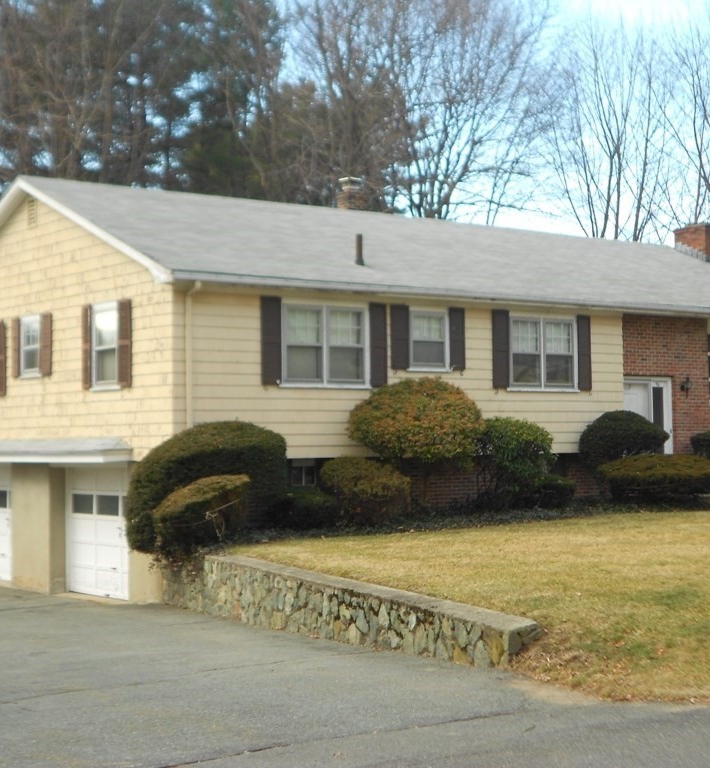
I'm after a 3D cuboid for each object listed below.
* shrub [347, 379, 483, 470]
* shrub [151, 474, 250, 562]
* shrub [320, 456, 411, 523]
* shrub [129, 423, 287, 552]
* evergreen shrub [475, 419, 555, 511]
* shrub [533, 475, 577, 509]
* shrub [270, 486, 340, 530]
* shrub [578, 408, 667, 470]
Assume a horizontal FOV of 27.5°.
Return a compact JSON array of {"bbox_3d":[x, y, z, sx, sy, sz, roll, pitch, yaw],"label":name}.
[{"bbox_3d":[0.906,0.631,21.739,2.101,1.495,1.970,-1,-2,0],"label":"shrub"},{"bbox_3d":[-2.090,1.800,19.625,1.350,1.150,1.250,1,-3,-37],"label":"shrub"},{"bbox_3d":[0.159,1.601,22.273,1.450,1.020,1.300,1,-3,-37],"label":"shrub"},{"bbox_3d":[-1.969,1.375,19.496,2.246,1.768,1.869,1,-3,-39],"label":"shrub"},{"bbox_3d":[2.659,1.322,24.112,1.400,1.560,1.250,1,-3,-37],"label":"evergreen shrub"},{"bbox_3d":[3.274,1.760,23.784,0.768,0.576,0.747,1,-3,-39],"label":"shrub"},{"bbox_3d":[-0.751,1.824,21.575,1.150,0.650,1.000,1,-3,-37],"label":"shrub"},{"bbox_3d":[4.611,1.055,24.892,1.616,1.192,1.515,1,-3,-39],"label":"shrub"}]

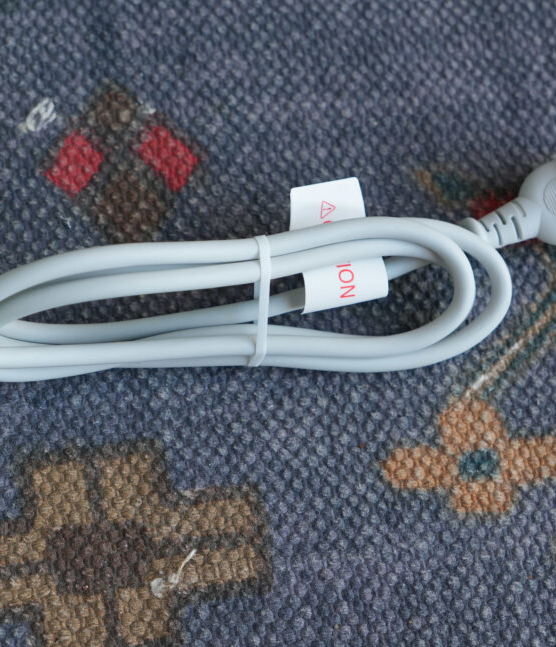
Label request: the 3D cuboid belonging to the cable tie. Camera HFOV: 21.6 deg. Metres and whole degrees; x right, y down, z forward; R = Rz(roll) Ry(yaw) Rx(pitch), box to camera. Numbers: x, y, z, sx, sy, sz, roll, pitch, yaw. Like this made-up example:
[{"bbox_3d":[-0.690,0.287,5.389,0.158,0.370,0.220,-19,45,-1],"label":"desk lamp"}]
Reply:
[{"bbox_3d":[-0.005,-0.008,0.468,0.004,0.014,0.043,5,72,-8],"label":"cable tie"}]

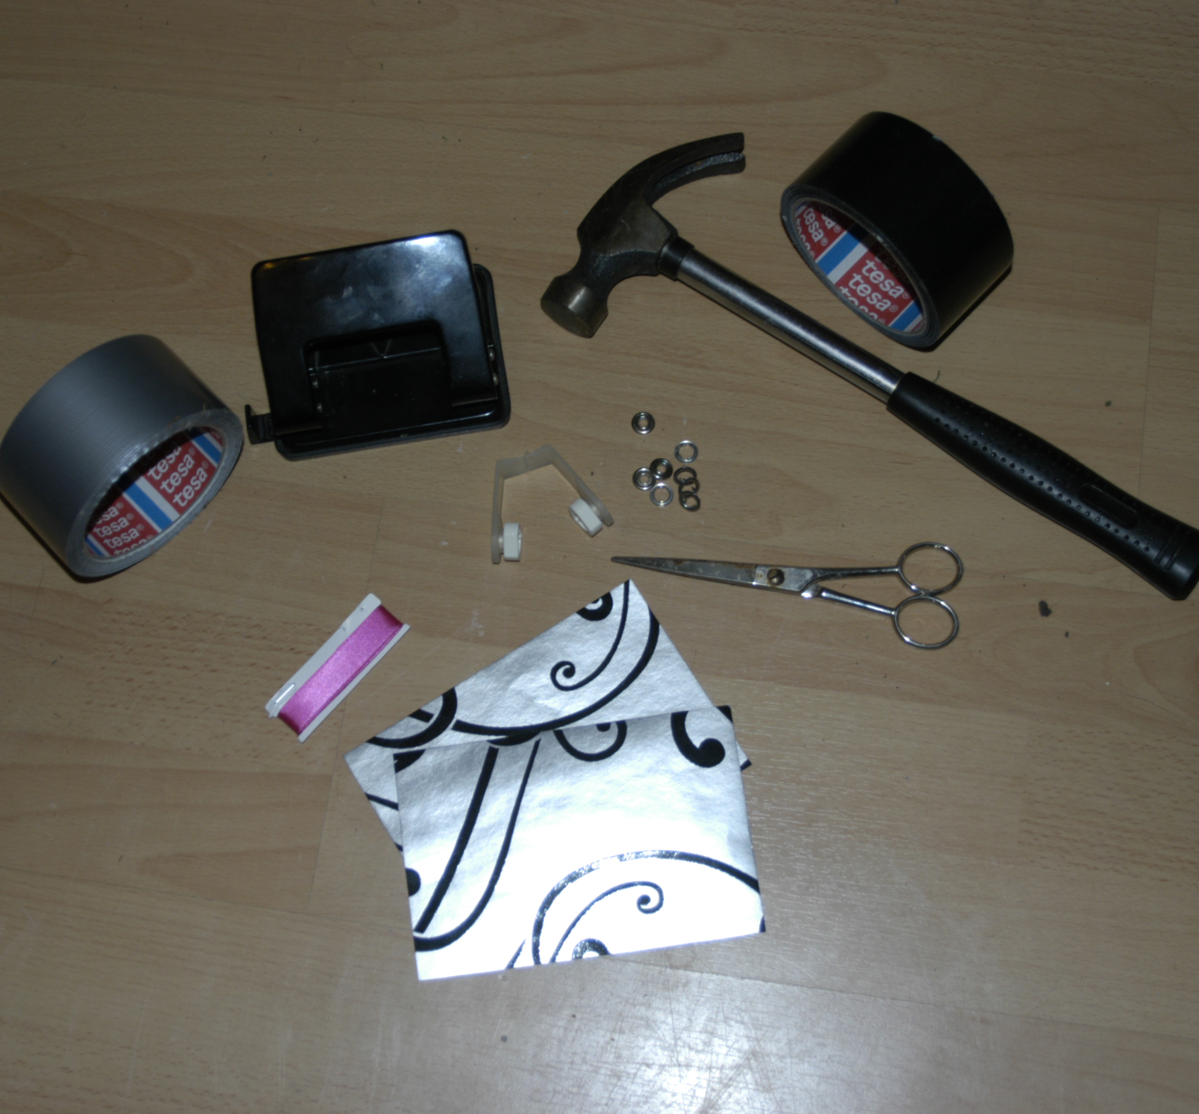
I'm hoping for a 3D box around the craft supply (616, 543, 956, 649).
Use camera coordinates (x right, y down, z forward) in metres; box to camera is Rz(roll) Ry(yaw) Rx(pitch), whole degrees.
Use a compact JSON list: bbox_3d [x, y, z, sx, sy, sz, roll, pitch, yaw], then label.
[{"bbox_3d":[0.084,0.010,0.882,0.158,0.008,0.049,7,74,6],"label":"craft supply"}]

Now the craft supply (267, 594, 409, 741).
[{"bbox_3d":[-0.118,0.050,0.881,0.021,0.013,0.072,40,80,13],"label":"craft supply"}]

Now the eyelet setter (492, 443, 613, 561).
[{"bbox_3d":[-0.028,-0.025,0.895,0.057,0.016,0.046,-19,74,-2],"label":"eyelet setter"}]

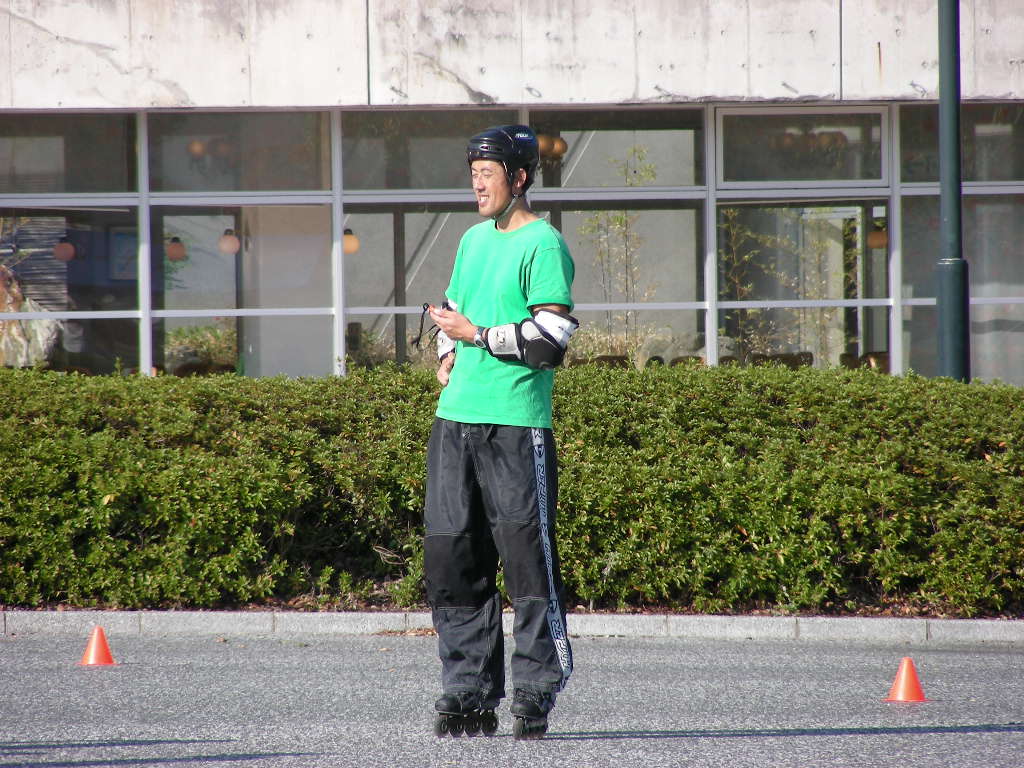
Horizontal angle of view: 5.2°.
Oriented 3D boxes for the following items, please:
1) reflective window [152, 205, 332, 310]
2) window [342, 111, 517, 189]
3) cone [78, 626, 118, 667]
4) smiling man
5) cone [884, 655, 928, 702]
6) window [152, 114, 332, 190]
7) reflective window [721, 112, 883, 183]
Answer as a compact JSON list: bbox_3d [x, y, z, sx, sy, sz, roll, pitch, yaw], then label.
[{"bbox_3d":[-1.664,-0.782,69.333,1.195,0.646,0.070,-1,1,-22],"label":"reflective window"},{"bbox_3d":[-0.509,-1.454,69.797,1.168,0.479,0.070,-1,1,-22],"label":"window"},{"bbox_3d":[-1.495,0.946,40.600,0.138,0.143,0.138,-1,1,0],"label":"cone"},{"bbox_3d":[-0.044,0.146,34.500,0.500,1.880,0.460,0,1,42],"label":"smiling man"},{"bbox_3d":[1.282,0.962,36.600,0.138,0.145,0.138,-1,1,0],"label":"cone"},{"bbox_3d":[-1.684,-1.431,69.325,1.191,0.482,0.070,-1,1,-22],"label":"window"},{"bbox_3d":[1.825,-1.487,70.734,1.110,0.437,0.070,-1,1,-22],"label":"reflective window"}]

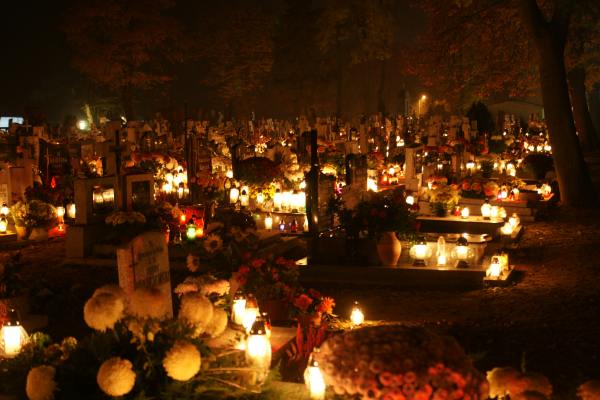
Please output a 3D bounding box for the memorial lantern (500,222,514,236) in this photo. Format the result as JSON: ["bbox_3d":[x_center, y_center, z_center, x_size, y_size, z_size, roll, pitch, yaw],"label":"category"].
[{"bbox_3d":[2.436,0.347,10.200,0.120,0.175,0.120,0,6,0],"label":"memorial lantern"}]

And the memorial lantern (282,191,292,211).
[{"bbox_3d":[-0.172,0.007,11.900,0.130,0.270,0.130,0,5,0],"label":"memorial lantern"}]

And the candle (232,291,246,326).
[{"bbox_3d":[-0.377,0.679,5.400,0.090,0.205,0.090,0,6,0],"label":"candle"}]

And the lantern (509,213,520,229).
[{"bbox_3d":[2.655,0.253,10.700,0.120,0.200,0.120,0,6,0],"label":"lantern"}]

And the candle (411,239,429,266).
[{"bbox_3d":[1.184,0.518,8.550,0.185,0.275,0.175,0,5,0],"label":"candle"}]

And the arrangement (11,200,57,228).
[{"bbox_3d":[-3.321,0.181,10.800,0.560,0.350,0.450,2,6,20],"label":"arrangement"}]

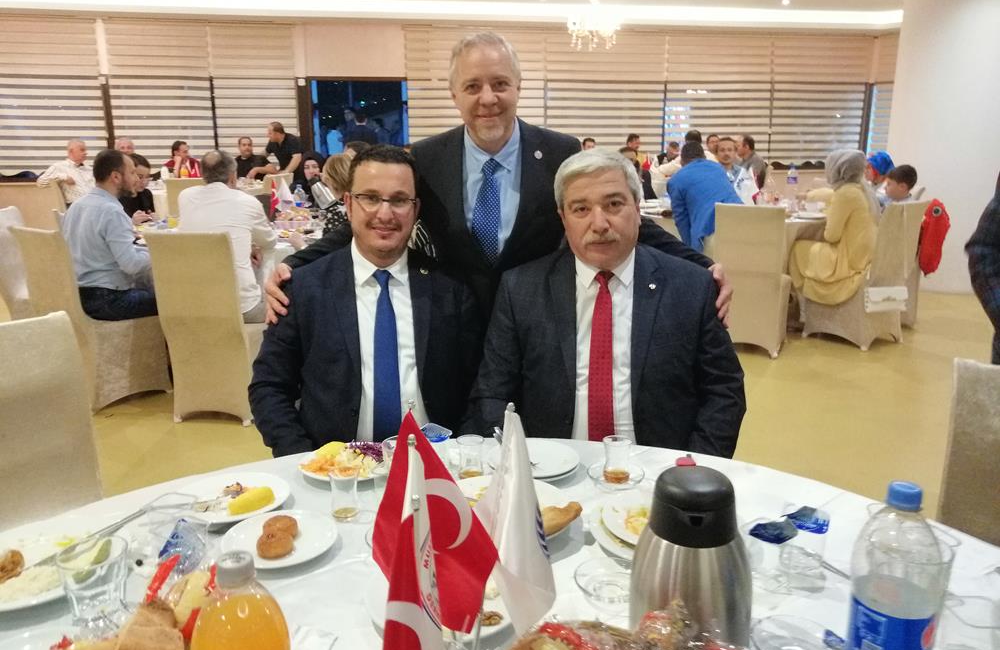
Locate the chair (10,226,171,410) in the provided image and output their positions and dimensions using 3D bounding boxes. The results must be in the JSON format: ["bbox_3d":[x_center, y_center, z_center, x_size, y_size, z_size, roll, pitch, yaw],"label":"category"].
[{"bbox_3d":[-2.230,-0.086,4.277,0.450,0.970,0.570,10,16,37],"label":"chair"}]

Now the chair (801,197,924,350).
[{"bbox_3d":[2.600,-0.368,5.525,0.450,0.980,0.580,-9,15,-34],"label":"chair"}]

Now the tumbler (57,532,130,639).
[{"bbox_3d":[-0.504,0.336,1.000,0.082,0.098,0.082,0,14,0],"label":"tumbler"}]

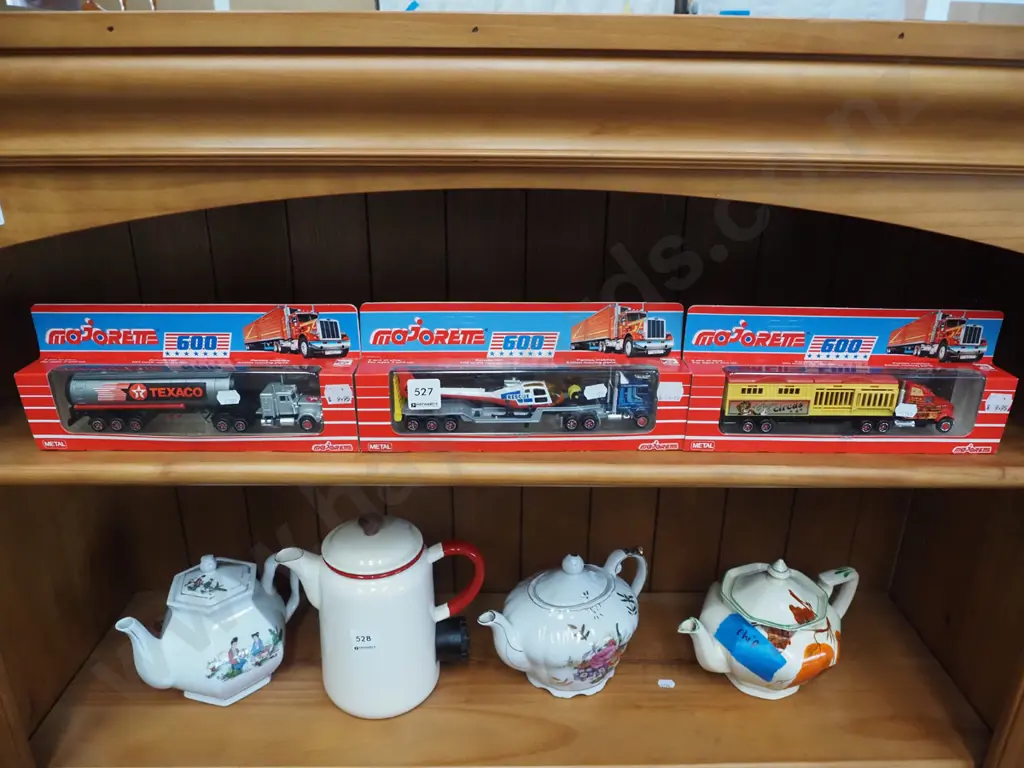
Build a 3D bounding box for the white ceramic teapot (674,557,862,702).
[{"bbox_3d":[0.276,0.247,0.757,0.226,0.147,0.142,-8,24,-20],"label":"white ceramic teapot"}]

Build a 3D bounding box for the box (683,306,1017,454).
[{"bbox_3d":[0.255,-0.003,0.546,0.245,0.105,0.039,1,21,0],"label":"box"}]

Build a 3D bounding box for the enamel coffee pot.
[{"bbox_3d":[-0.123,0.212,0.696,0.197,0.193,0.112,-5,22,-14],"label":"enamel coffee pot"}]

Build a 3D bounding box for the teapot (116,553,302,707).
[{"bbox_3d":[-0.292,0.233,0.709,0.173,0.141,0.115,-18,28,-40],"label":"teapot"}]

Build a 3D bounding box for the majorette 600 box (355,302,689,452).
[{"bbox_3d":[0.009,-0.004,0.541,0.245,0.105,0.039,0,21,-2],"label":"majorette 600 box"}]

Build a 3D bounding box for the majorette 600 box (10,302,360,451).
[{"bbox_3d":[-0.249,-0.005,0.563,0.255,0.112,0.037,0,22,-1],"label":"majorette 600 box"}]

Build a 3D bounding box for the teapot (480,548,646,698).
[{"bbox_3d":[0.060,0.244,0.762,0.201,0.146,0.143,-10,24,-24],"label":"teapot"}]

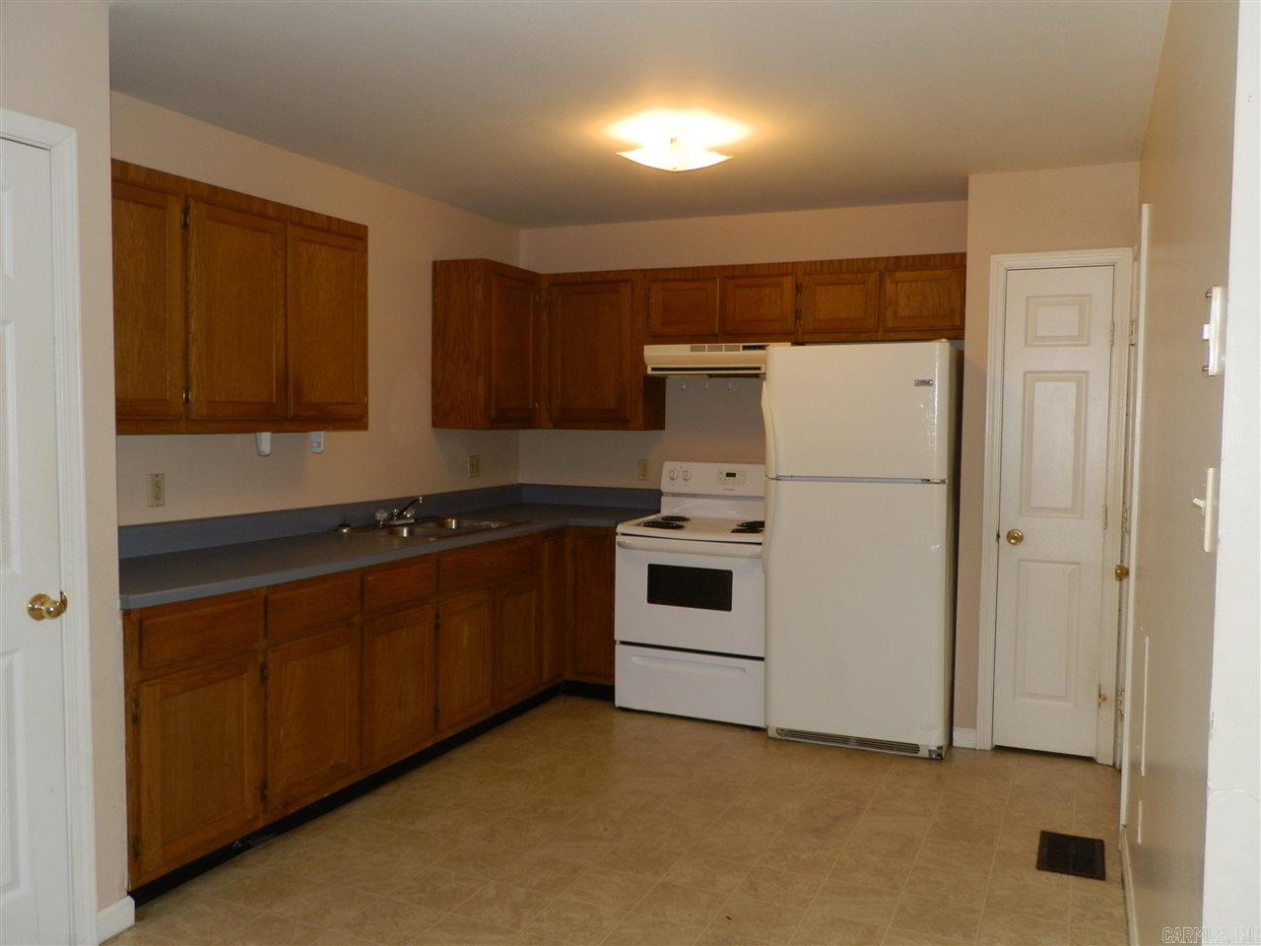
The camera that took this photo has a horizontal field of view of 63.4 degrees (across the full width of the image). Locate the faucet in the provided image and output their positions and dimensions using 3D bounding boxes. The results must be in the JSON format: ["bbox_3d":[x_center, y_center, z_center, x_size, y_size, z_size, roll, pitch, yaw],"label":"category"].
[{"bbox_3d":[-0.963,0.162,4.476,0.210,0.140,0.200,2,3,24],"label":"faucet"}]

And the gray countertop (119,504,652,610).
[{"bbox_3d":[-0.835,0.274,4.125,0.920,0.045,3.060,2,3,24],"label":"gray countertop"}]

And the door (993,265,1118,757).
[{"bbox_3d":[1.758,0.164,4.251,0.405,2.020,0.045,2,3,24],"label":"door"}]

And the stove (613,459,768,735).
[{"bbox_3d":[0.412,0.555,4.874,0.760,1.175,0.670,2,3,24],"label":"stove"}]

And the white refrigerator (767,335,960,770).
[{"bbox_3d":[1.064,0.309,4.514,0.755,1.712,0.740,2,3,24],"label":"white refrigerator"}]

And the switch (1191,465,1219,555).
[{"bbox_3d":[0.757,0.048,1.351,0.024,0.114,0.072,2,3,24],"label":"switch"}]

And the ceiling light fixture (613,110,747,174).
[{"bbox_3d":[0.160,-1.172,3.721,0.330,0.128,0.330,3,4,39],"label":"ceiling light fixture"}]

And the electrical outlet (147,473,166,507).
[{"bbox_3d":[-1.620,0.060,3.491,0.010,0.116,0.072,2,3,24],"label":"electrical outlet"}]

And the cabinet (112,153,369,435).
[{"bbox_3d":[-1.445,-0.535,3.457,0.320,0.790,1.350,2,3,24],"label":"cabinet"}]

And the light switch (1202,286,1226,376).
[{"bbox_3d":[0.742,-0.184,1.303,0.026,0.116,0.072,2,3,24],"label":"light switch"}]

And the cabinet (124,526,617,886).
[{"bbox_3d":[-0.839,0.730,4.161,0.910,0.880,3.040,2,3,24],"label":"cabinet"}]

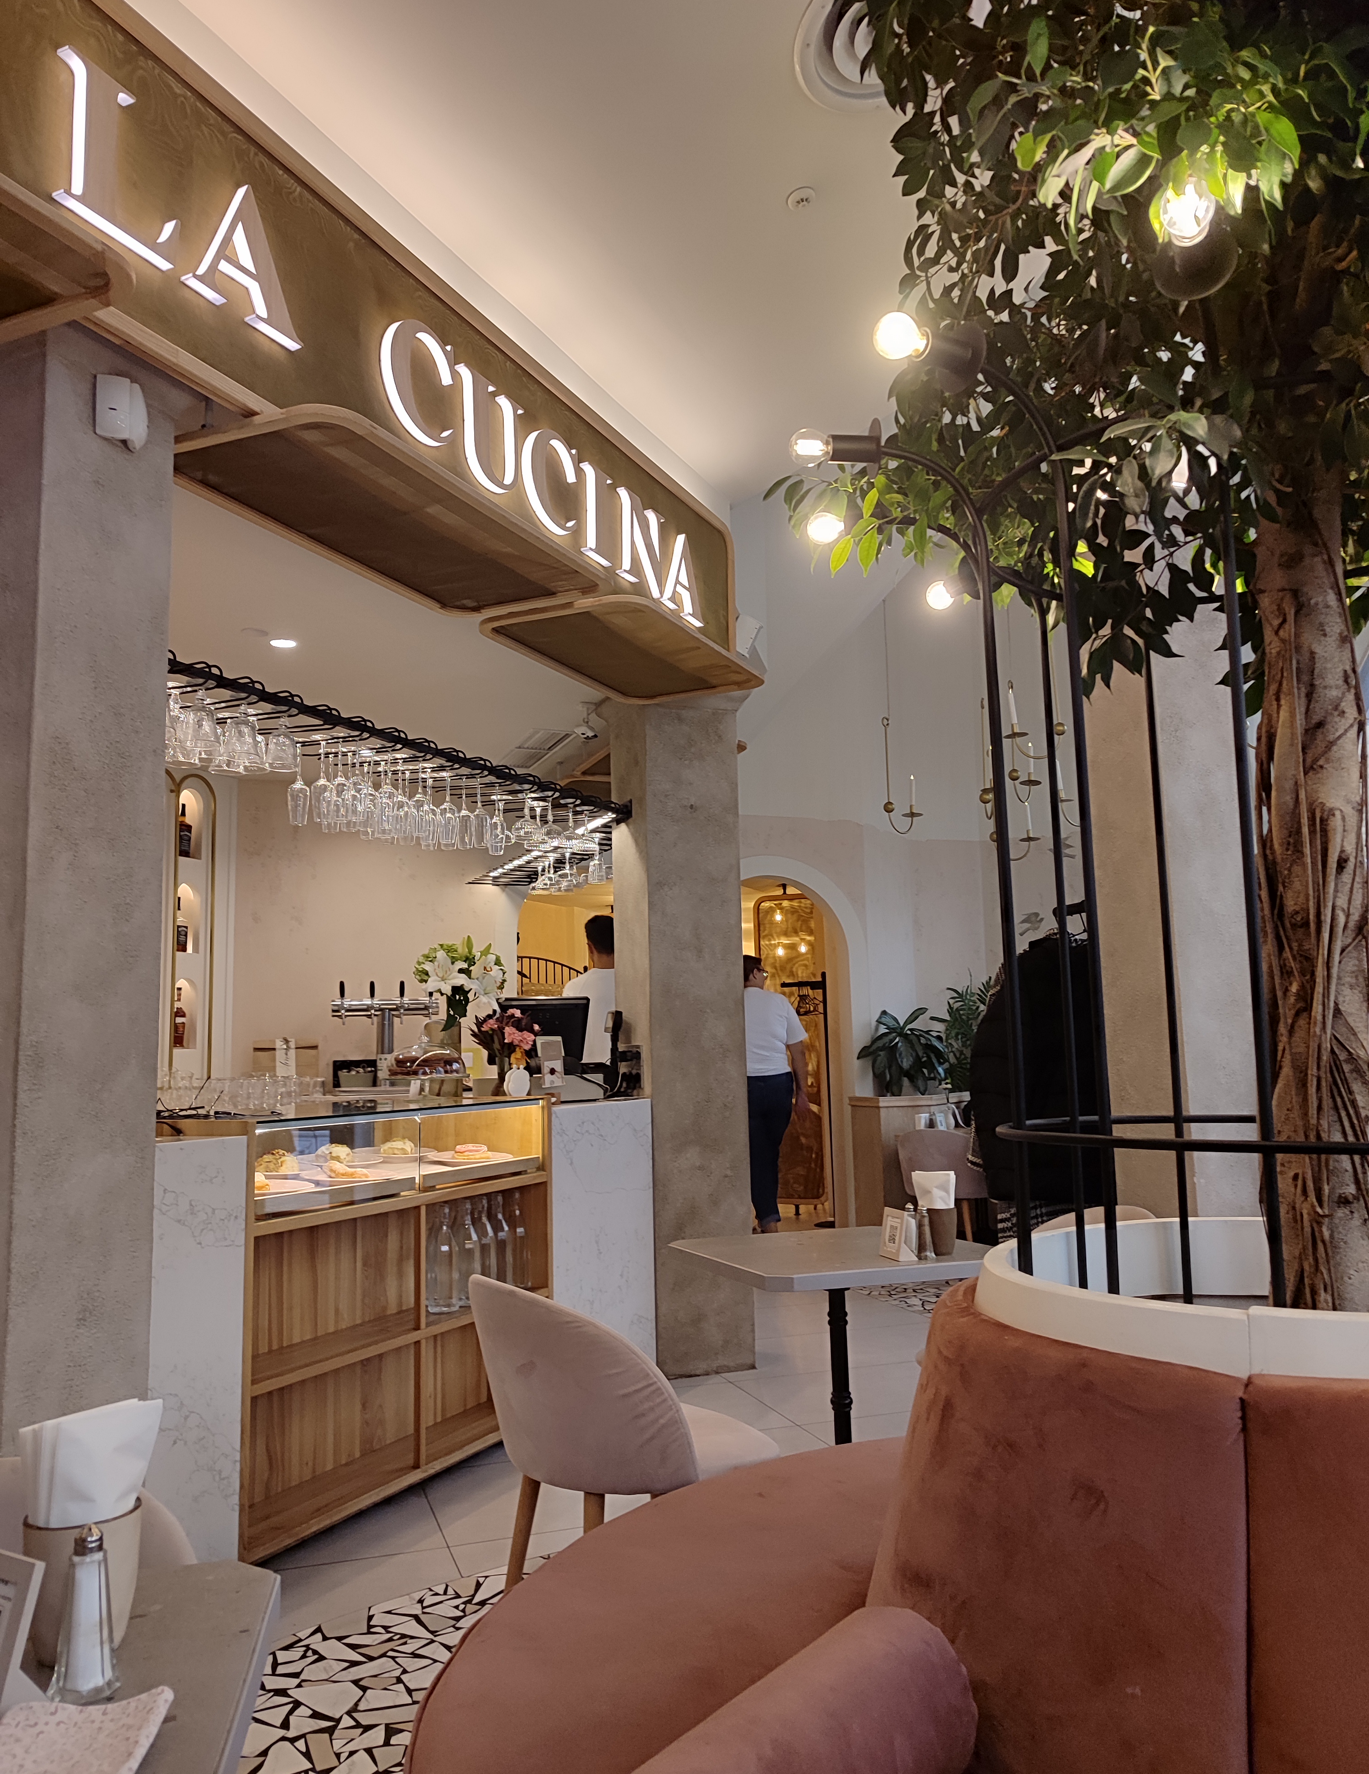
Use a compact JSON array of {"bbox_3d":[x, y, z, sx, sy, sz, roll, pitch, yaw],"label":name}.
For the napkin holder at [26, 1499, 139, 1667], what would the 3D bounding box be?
[{"bbox_3d":[-0.451,0.518,0.985,0.081,0.099,0.081,2,-8,-24],"label":"napkin holder"}]

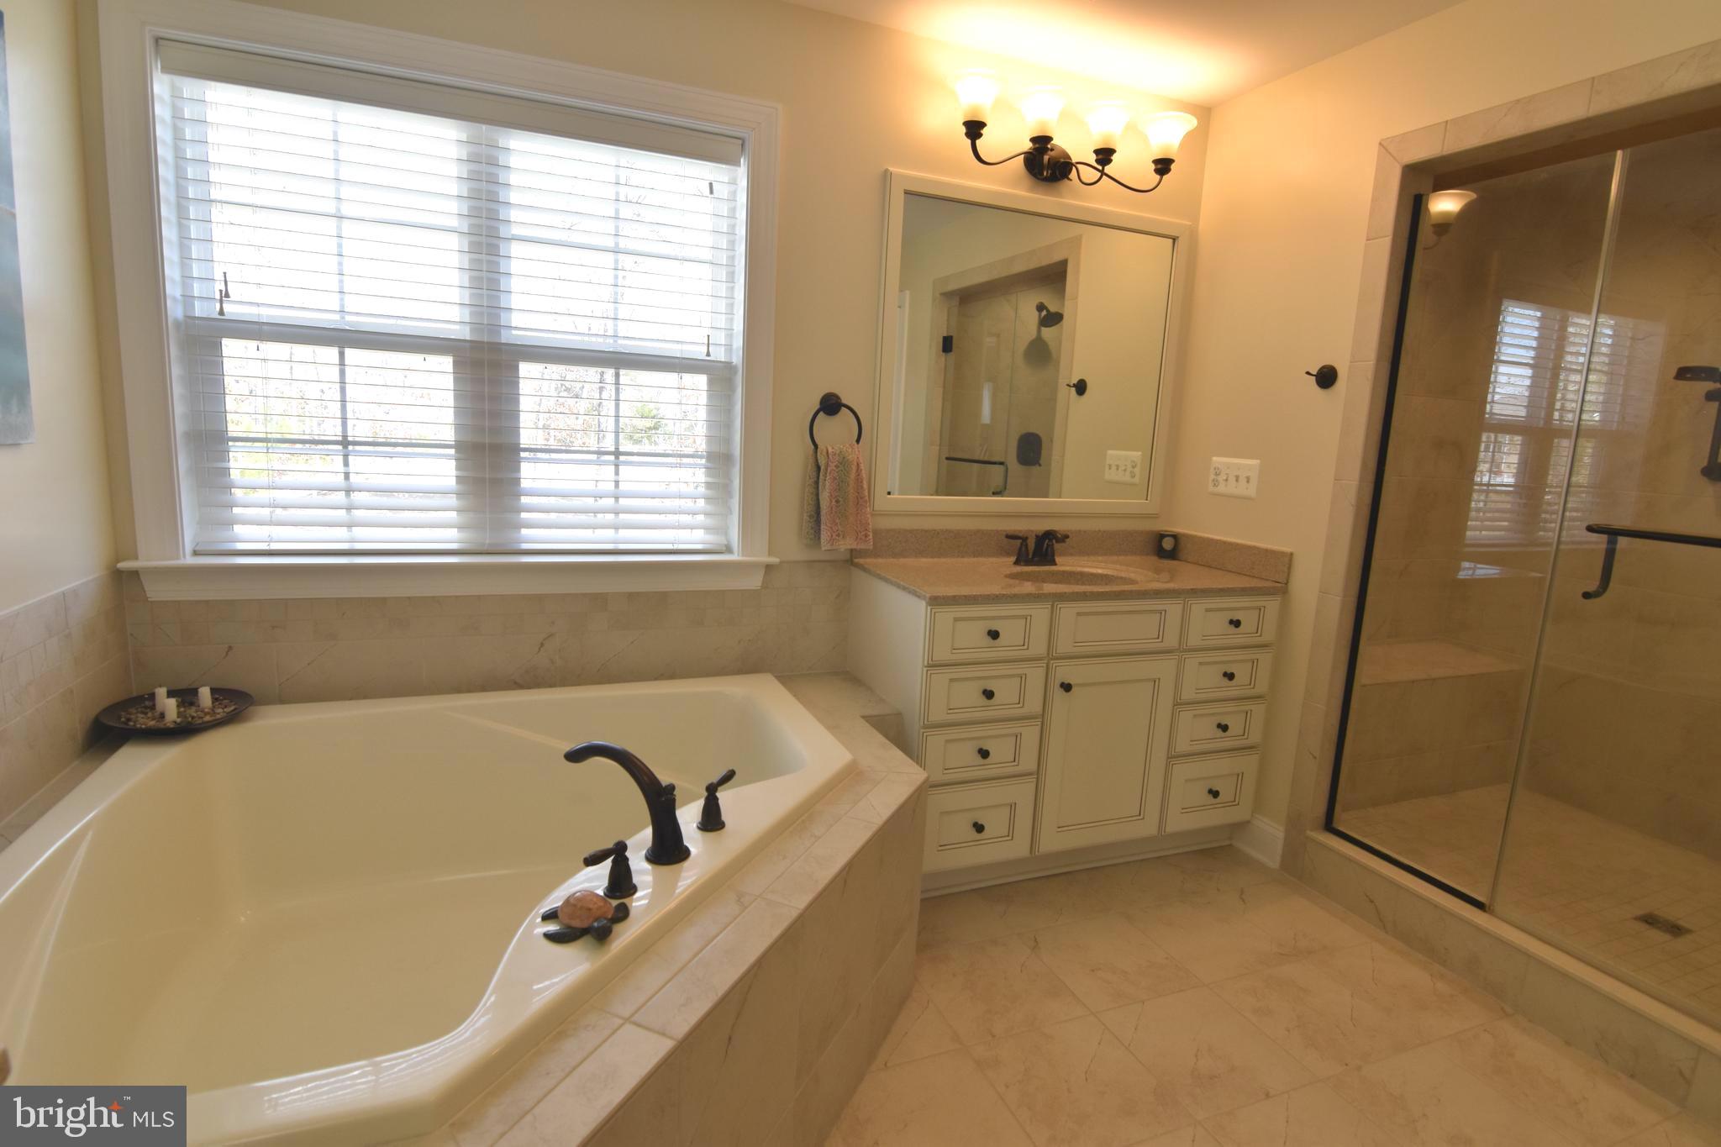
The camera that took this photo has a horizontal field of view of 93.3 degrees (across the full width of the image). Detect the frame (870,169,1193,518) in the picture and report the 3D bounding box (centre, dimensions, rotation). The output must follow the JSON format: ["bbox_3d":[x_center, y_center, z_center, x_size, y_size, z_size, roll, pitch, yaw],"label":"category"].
[{"bbox_3d":[0.586,-0.699,2.675,1.123,1.010,0.035,-1,10,-20],"label":"frame"}]

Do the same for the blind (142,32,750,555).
[{"bbox_3d":[-0.990,-0.632,2.171,1.332,1.175,0.101,-1,10,-20],"label":"blind"}]

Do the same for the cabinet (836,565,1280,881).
[{"bbox_3d":[0.622,0.439,2.619,1.209,0.834,0.543,-1,10,-20],"label":"cabinet"}]

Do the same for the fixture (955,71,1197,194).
[{"bbox_3d":[0.643,-1.303,2.465,0.839,0.223,0.261,-1,10,-20],"label":"fixture"}]

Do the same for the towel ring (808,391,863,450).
[{"bbox_3d":[-0.078,-0.447,2.453,0.171,0.193,0.070,-1,10,-20],"label":"towel ring"}]

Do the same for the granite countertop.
[{"bbox_3d":[0.642,0.014,2.539,1.219,0.030,0.562,-1,10,-20],"label":"granite countertop"}]

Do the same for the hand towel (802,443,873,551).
[{"bbox_3d":[-0.059,-0.234,2.477,0.208,0.325,0.080,-1,10,-20],"label":"hand towel"}]

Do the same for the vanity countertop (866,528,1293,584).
[{"bbox_3d":[0.644,-0.051,2.528,1.221,0.102,0.562,-1,10,-20],"label":"vanity countertop"}]

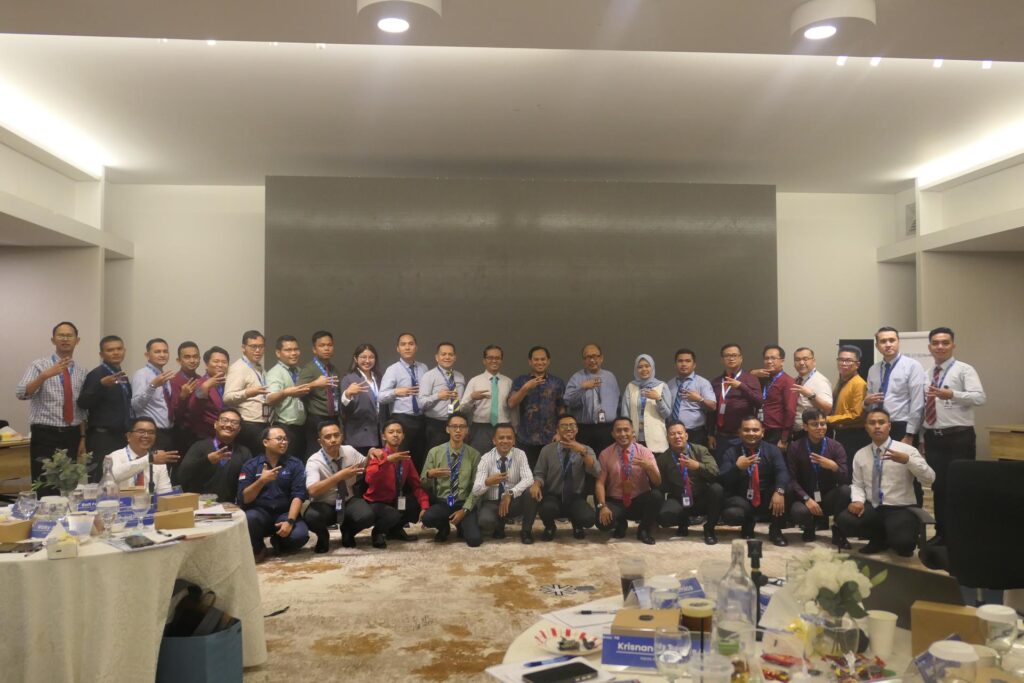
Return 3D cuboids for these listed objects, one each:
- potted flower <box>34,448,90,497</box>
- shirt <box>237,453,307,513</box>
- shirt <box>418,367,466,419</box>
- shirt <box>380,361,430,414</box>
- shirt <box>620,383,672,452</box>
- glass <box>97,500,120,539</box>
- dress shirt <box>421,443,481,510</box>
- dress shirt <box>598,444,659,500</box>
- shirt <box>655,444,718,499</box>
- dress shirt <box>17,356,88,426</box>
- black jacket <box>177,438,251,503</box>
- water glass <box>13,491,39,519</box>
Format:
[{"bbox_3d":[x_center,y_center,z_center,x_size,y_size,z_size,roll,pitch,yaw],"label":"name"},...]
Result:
[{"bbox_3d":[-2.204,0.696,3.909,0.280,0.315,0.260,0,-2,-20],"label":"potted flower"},{"bbox_3d":[-1.933,1.133,6.400,0.530,0.500,0.370,1,-2,-25],"label":"shirt"},{"bbox_3d":[-0.647,0.480,7.420,0.470,0.510,0.310,1,-2,-27],"label":"shirt"},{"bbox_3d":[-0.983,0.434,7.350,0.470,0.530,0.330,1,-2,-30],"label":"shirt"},{"bbox_3d":[1.233,0.692,7.300,0.460,0.650,0.290,-1,-2,20],"label":"shirt"},{"bbox_3d":[-1.724,0.758,3.405,0.094,0.155,0.094,0,-2,0],"label":"glass"},{"bbox_3d":[-0.529,1.161,6.850,0.490,0.580,0.350,0,-2,-7],"label":"dress shirt"},{"bbox_3d":[0.989,1.123,6.880,0.500,0.510,0.310,-1,-2,9],"label":"dress shirt"},{"bbox_3d":[1.512,1.139,6.900,0.530,0.510,0.340,-1,-2,18],"label":"shirt"},{"bbox_3d":[-3.396,0.370,5.900,0.520,0.530,0.330,1,-2,-44],"label":"dress shirt"},{"bbox_3d":[-2.409,1.077,6.450,0.570,0.590,0.400,1,-2,-20],"label":"black jacket"},{"bbox_3d":[-2.076,0.717,3.420,0.080,0.155,0.080,0,-2,0],"label":"water glass"}]

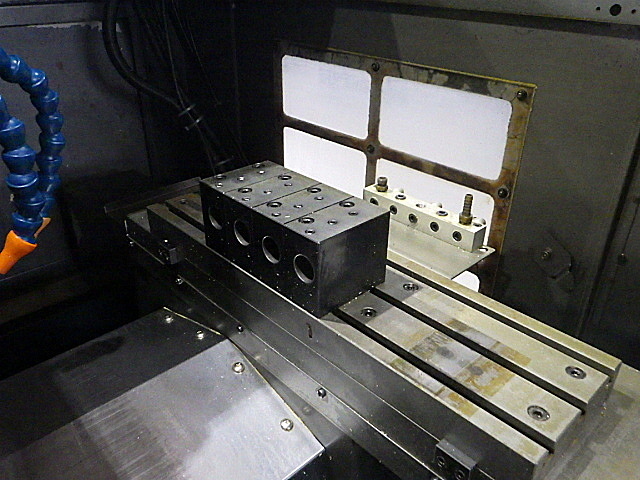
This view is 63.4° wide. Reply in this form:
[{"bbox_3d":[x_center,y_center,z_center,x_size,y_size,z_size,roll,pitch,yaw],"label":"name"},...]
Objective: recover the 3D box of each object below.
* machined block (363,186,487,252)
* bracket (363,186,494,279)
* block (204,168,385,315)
[{"bbox_3d":[0.117,-0.028,0.608,0.022,0.024,0.159,-24,37,-37],"label":"machined block"},{"bbox_3d":[0.095,-0.017,0.590,0.087,0.027,0.187,-24,37,-37],"label":"bracket"},{"bbox_3d":[-0.029,-0.010,0.515,0.087,0.075,0.178,-24,37,-37],"label":"block"}]

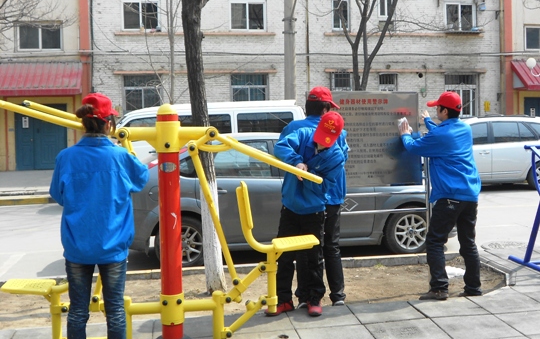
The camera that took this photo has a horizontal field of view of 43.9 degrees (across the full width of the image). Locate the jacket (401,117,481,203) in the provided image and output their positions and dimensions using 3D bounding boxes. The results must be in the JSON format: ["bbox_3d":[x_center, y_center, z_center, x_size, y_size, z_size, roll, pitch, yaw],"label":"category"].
[{"bbox_3d":[1.378,-0.073,5.420,0.500,0.690,0.440,2,6,37],"label":"jacket"}]

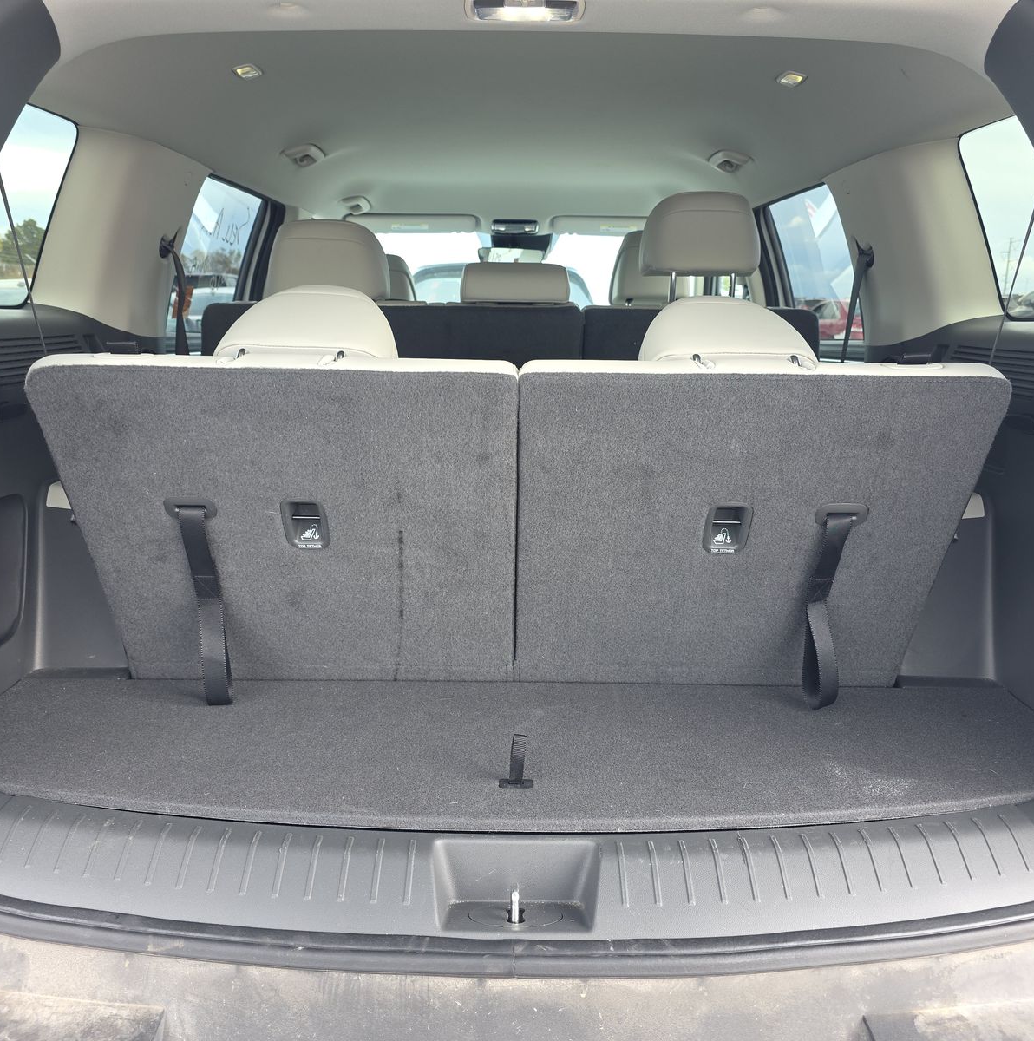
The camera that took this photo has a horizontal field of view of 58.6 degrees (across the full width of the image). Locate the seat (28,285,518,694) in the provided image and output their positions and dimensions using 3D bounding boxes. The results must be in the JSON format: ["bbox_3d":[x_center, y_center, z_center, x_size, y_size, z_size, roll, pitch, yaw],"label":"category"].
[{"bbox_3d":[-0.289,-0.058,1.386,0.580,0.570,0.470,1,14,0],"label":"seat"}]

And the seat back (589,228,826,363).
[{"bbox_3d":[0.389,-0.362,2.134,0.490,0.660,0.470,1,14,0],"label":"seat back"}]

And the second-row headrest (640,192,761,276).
[{"bbox_3d":[0.391,-0.601,1.942,0.260,0.185,0.140,1,14,0],"label":"second-row headrest"}]

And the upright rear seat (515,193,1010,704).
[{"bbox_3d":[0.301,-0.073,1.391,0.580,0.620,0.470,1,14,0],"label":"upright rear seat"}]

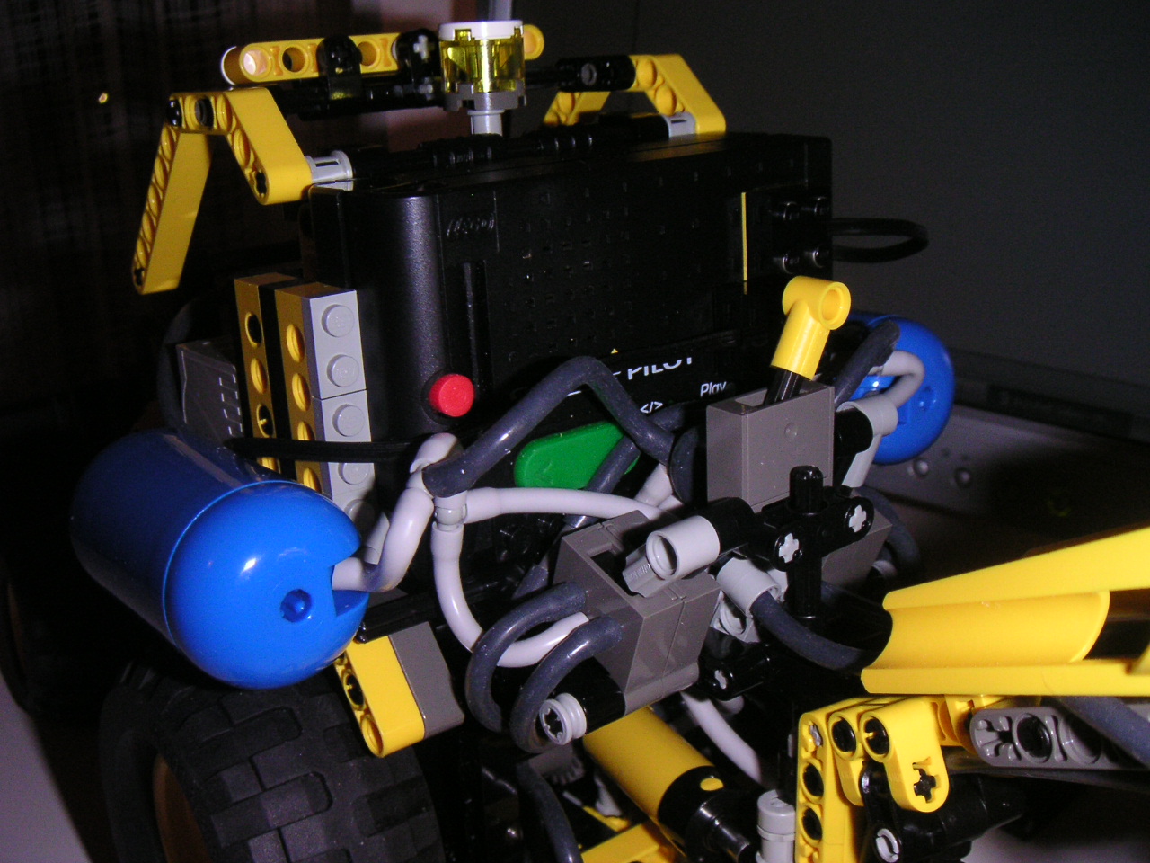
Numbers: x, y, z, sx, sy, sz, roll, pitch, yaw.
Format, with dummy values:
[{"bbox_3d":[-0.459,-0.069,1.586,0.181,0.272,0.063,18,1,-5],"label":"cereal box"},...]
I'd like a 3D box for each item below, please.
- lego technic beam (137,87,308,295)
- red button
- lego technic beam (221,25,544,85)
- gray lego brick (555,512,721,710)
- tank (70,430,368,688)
[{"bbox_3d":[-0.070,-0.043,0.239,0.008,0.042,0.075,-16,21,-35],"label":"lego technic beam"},{"bbox_3d":[-0.019,-0.006,0.193,0.006,0.006,0.003,-16,21,-35],"label":"red button"},{"bbox_3d":[-0.038,-0.079,0.265,0.072,0.008,0.008,-16,21,-34],"label":"lego technic beam"},{"bbox_3d":[0.009,0.030,0.209,0.016,0.023,0.024,-16,43,-35],"label":"gray lego brick"},{"bbox_3d":[-0.060,0.019,0.207,0.031,0.031,0.063,-16,21,-35],"label":"tank"}]

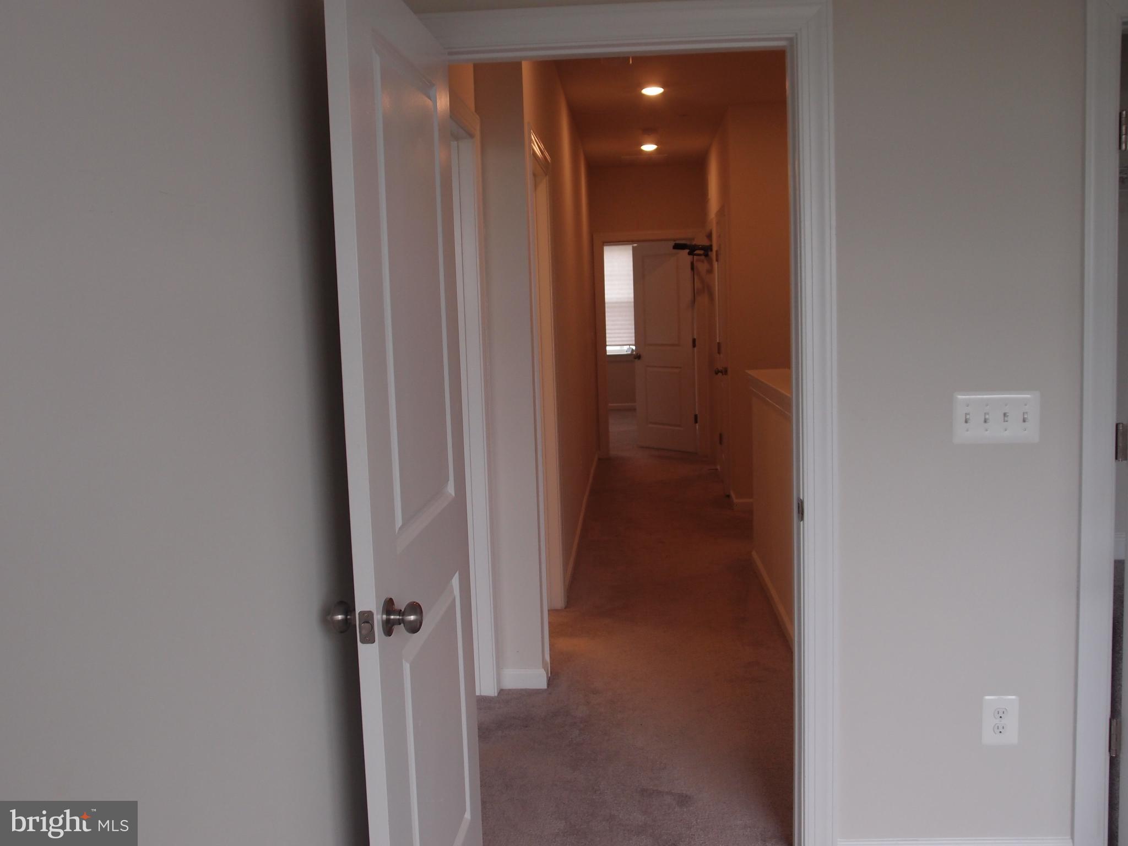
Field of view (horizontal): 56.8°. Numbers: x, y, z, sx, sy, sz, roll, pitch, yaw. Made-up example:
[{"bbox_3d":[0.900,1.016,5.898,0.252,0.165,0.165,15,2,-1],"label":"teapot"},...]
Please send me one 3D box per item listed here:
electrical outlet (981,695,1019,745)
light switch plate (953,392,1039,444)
[{"bbox_3d":[1.081,0.736,2.582,0.086,0.125,0.008,-1,5,3],"label":"electrical outlet"},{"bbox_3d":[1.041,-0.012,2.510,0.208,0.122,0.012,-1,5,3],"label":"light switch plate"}]

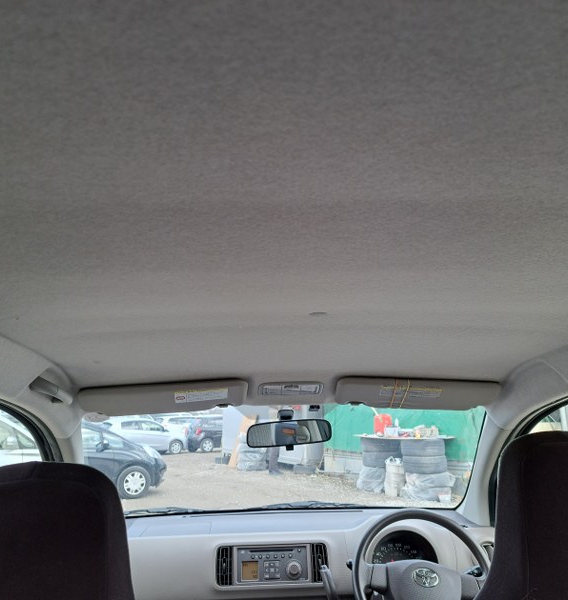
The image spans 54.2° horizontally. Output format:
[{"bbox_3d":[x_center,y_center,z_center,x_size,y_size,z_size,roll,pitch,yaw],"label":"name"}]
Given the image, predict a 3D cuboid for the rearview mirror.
[{"bbox_3d":[0.012,0.354,1.464,0.222,0.065,0.040,-2,-10,-10],"label":"rearview mirror"}]

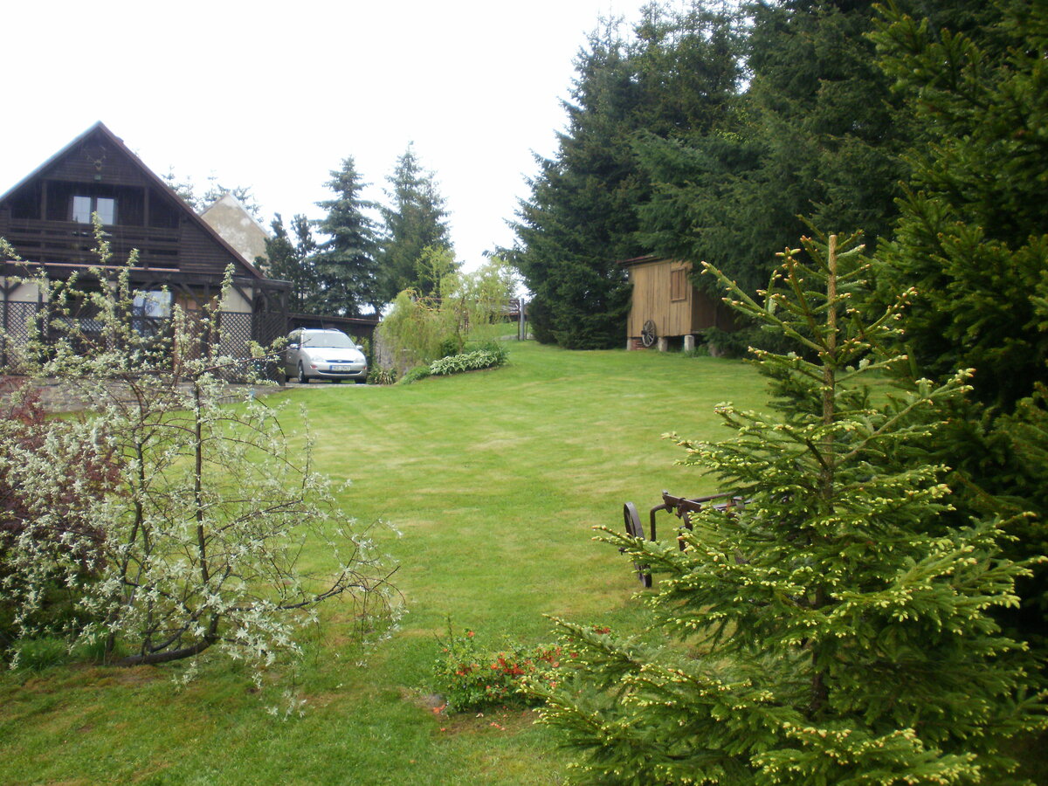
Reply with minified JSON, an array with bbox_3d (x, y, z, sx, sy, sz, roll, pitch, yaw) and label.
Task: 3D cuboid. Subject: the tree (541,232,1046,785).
[{"bbox_3d":[0.955,0.377,3.900,1.820,1.900,1.750,1,1,0],"label":"tree"}]

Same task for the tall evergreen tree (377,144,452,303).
[{"bbox_3d":[-4.589,-6.506,46.000,3.150,7.900,3.100,1,1,0],"label":"tall evergreen tree"}]

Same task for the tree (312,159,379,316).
[{"bbox_3d":[-6.815,-5.772,42.000,2.600,6.600,2.600,1,1,0],"label":"tree"}]

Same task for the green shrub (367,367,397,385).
[{"bbox_3d":[-3.685,-0.442,28.300,0.780,0.470,0.620,1,1,0],"label":"green shrub"}]

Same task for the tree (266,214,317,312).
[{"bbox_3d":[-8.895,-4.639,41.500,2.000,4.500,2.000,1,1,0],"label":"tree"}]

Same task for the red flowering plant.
[{"bbox_3d":[-0.083,1.115,4.600,0.620,0.340,0.500,1,1,0],"label":"red flowering plant"}]

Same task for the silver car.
[{"bbox_3d":[-5.490,-1.010,29.600,1.780,1.490,4.420,1,1,-23],"label":"silver car"}]

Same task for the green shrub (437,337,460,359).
[{"bbox_3d":[-2.114,-1.234,30.500,0.680,0.650,0.620,1,1,0],"label":"green shrub"}]

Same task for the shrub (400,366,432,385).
[{"bbox_3d":[-2.803,-0.462,28.100,0.870,0.490,0.650,1,1,0],"label":"shrub"}]

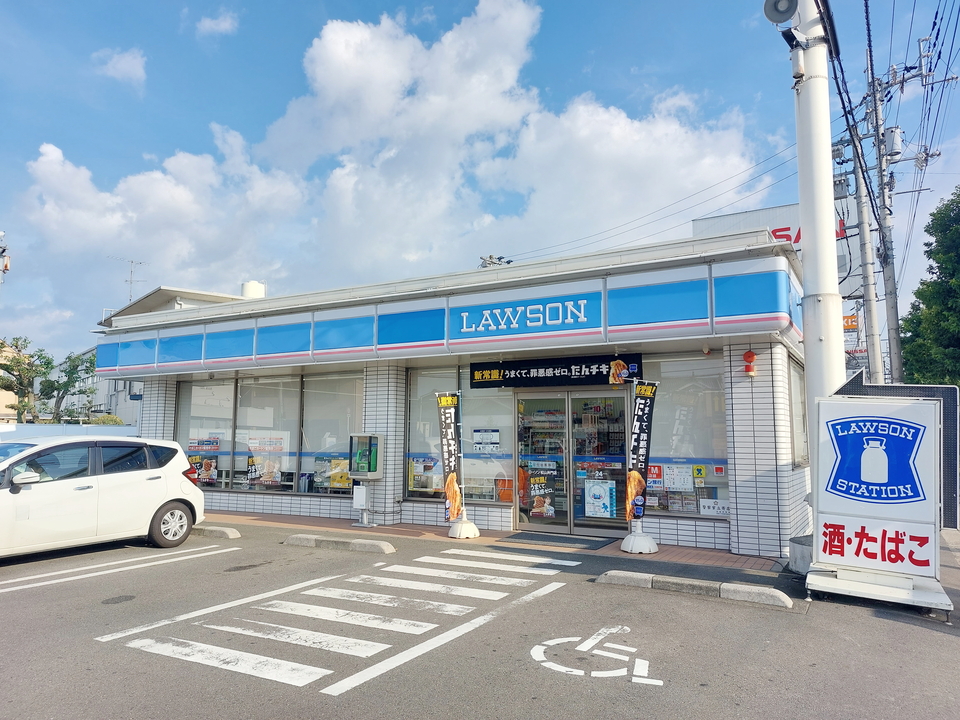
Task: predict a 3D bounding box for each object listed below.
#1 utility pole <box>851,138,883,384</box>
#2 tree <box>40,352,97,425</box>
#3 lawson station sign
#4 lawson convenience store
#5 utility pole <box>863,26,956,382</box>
[{"bbox_3d":[8.320,-0.844,14.057,0.330,8.290,0.330,-4,-8,28],"label":"utility pole"},{"bbox_3d":[-12.378,1.748,19.744,2.000,4.100,2.000,-4,-8,28],"label":"tree"},{"bbox_3d":[3.694,1.158,6.226,1.000,1.580,0.250,0,-6,29],"label":"lawson station sign"},{"bbox_3d":[-0.172,1.182,14.642,13.460,4.010,9.000,-4,-8,28],"label":"lawson convenience store"},{"bbox_3d":[11.685,-2.555,17.518,2.070,12.600,0.800,-4,-8,28],"label":"utility pole"}]

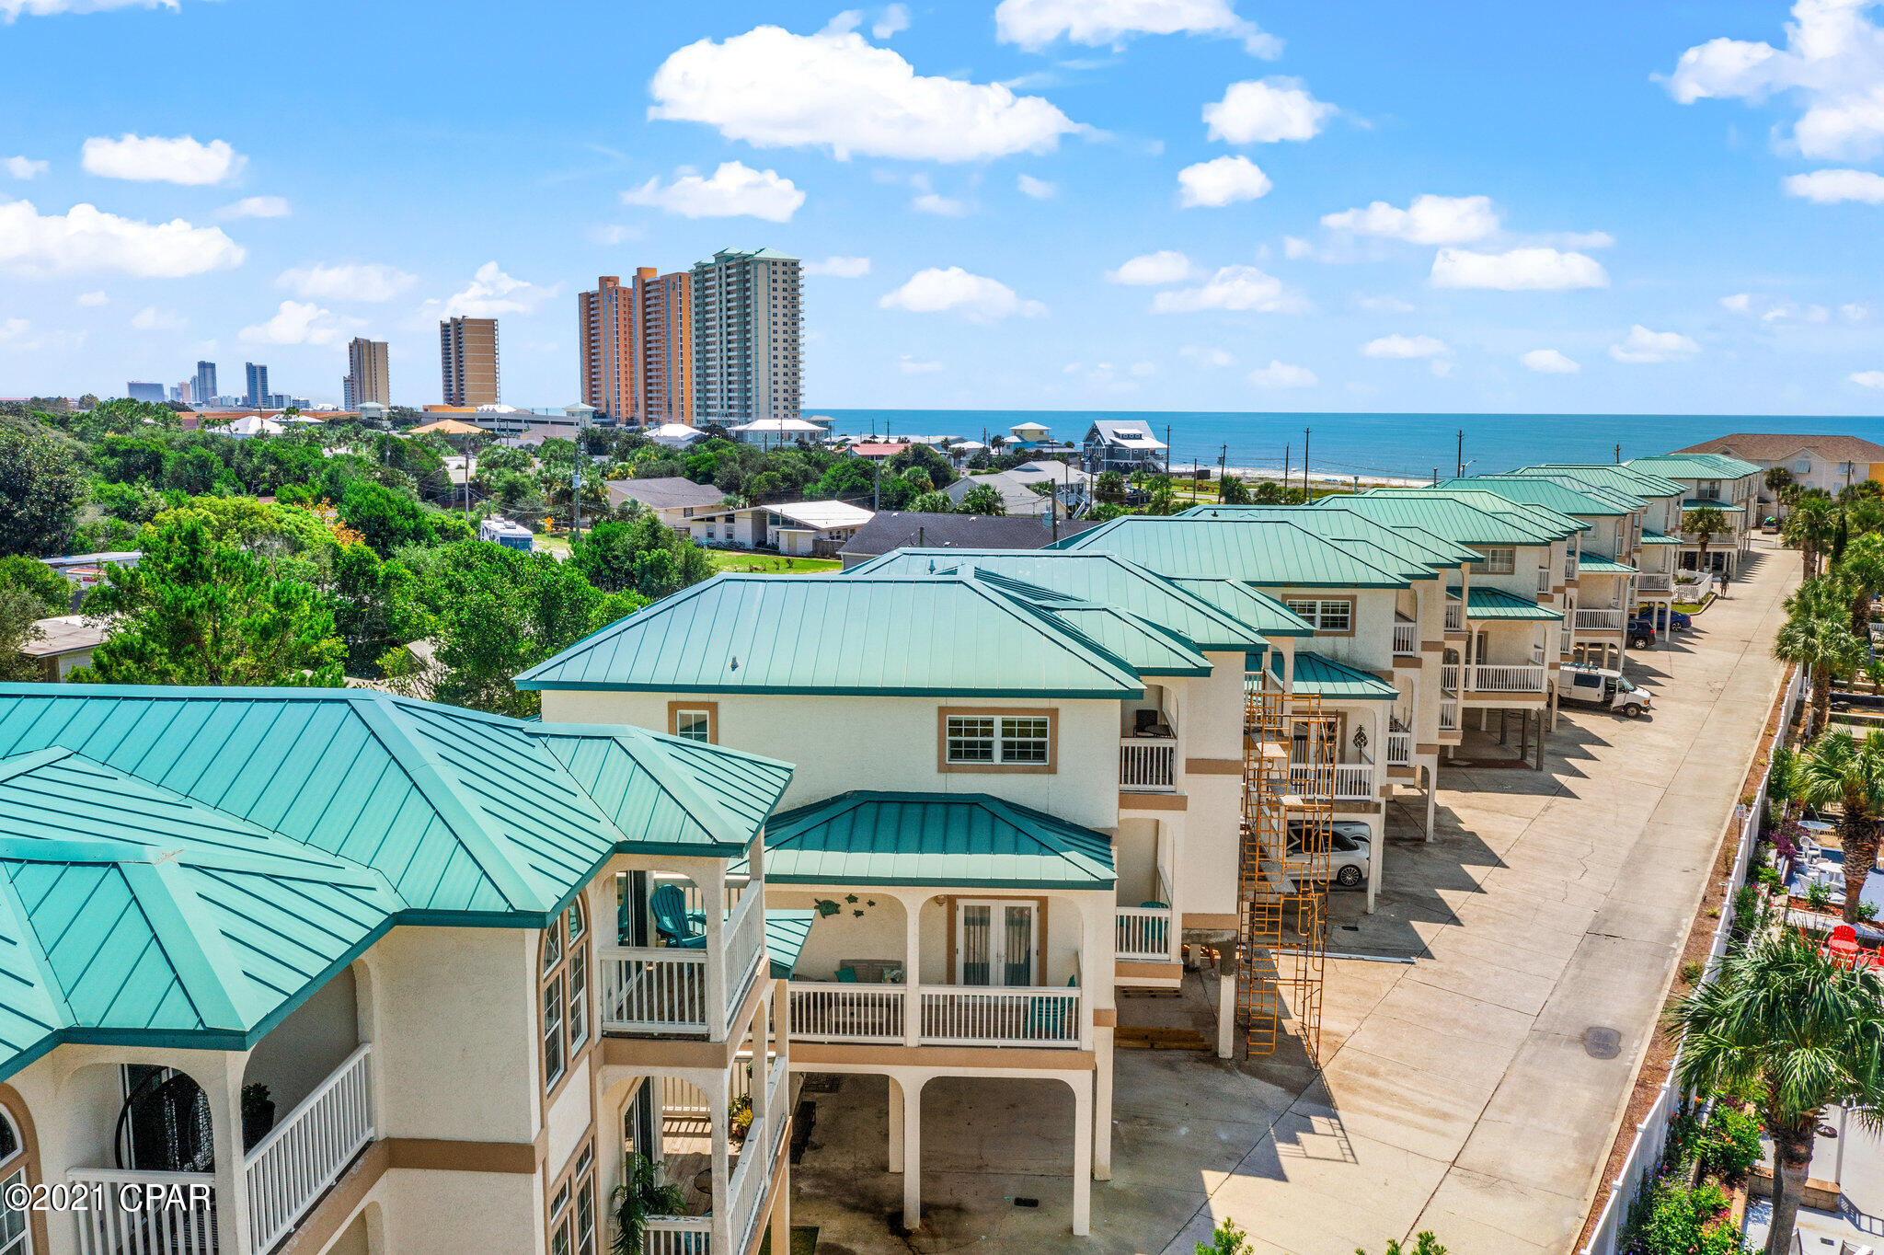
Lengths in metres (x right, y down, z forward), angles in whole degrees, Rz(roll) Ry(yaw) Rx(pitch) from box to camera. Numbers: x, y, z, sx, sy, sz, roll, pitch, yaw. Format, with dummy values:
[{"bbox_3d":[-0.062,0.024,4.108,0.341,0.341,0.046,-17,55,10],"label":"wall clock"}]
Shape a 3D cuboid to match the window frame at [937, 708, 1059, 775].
[{"bbox_3d":[0.972,1.995,25.629,2.108,1.178,0.120,1,9,2],"label":"window frame"}]

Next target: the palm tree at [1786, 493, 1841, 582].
[{"bbox_3d":[51.172,-3.215,86.430,2.816,9.274,2.816,0,9,0],"label":"palm tree"}]

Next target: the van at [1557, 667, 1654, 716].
[{"bbox_3d":[30.664,2.815,69.357,5.500,2.150,2.020,6,10,32],"label":"van"}]

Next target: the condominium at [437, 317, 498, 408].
[{"bbox_3d":[-295.101,-158.197,915.221,21.030,65.470,65.008,-5,10,-31],"label":"condominium"}]

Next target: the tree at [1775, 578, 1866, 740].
[{"bbox_3d":[38.250,1.315,63.865,3.216,6.843,3.216,0,9,0],"label":"tree"}]

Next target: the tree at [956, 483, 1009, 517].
[{"bbox_3d":[3.961,-10.188,139.023,4.452,6.857,4.452,0,9,0],"label":"tree"}]

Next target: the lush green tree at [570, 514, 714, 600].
[{"bbox_3d":[-19.356,-3.705,94.515,8.976,6.939,8.527,0,9,0],"label":"lush green tree"}]

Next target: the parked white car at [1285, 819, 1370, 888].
[{"bbox_3d":[10.466,6.809,44.217,4.700,1.450,1.830,1,9,2],"label":"parked white car"}]

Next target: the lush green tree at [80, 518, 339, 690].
[{"bbox_3d":[-25.207,1.209,50.765,8.140,10.125,7.733,0,9,0],"label":"lush green tree"}]

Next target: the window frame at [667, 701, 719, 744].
[{"bbox_3d":[-4.381,1.872,25.833,0.902,1.178,0.120,1,9,2],"label":"window frame"}]

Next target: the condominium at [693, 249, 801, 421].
[{"bbox_3d":[-74.515,-104.701,552.514,20.080,70.107,57.737,-5,10,-31],"label":"condominium"}]

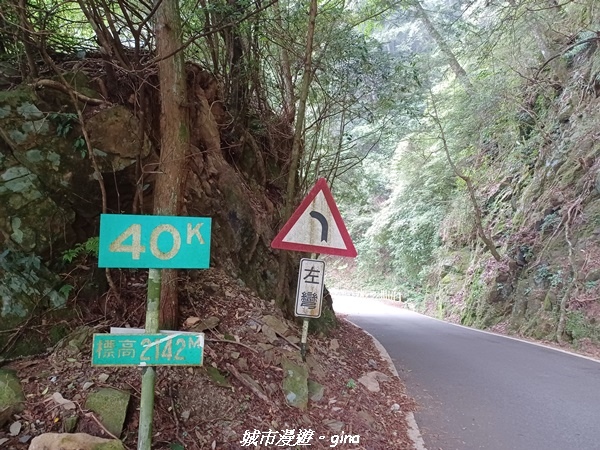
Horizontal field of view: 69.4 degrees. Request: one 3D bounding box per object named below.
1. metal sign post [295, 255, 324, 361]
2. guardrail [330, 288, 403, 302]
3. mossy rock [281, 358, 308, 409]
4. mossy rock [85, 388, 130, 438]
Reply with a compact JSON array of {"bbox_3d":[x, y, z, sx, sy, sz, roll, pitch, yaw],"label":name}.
[{"bbox_3d":[0.096,0.841,4.400,0.265,1.100,0.080,6,-7,0],"label":"metal sign post"},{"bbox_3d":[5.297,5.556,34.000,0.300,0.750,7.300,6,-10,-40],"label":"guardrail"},{"bbox_3d":[-0.051,1.463,4.000,0.250,0.420,0.220,0,-7,0],"label":"mossy rock"},{"bbox_3d":[-1.288,1.262,2.900,0.300,0.280,0.240,0,-7,-3],"label":"mossy rock"}]

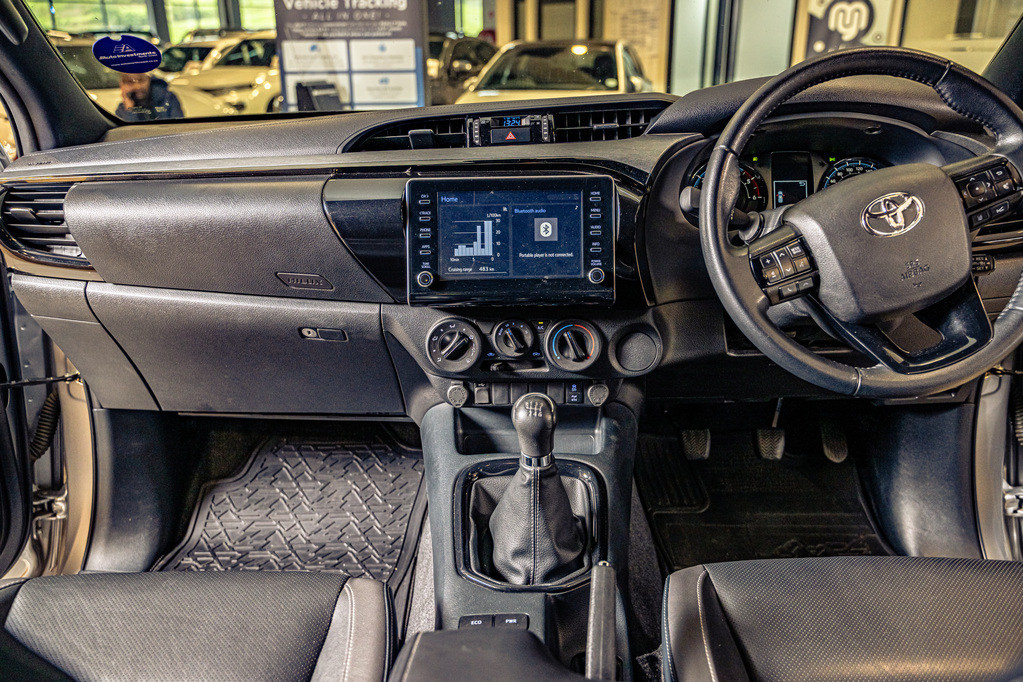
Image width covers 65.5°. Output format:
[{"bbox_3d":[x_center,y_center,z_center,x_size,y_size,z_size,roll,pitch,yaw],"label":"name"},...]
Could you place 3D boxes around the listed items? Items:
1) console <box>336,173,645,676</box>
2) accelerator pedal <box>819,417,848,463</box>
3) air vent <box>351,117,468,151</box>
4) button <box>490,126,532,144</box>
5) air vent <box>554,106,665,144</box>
[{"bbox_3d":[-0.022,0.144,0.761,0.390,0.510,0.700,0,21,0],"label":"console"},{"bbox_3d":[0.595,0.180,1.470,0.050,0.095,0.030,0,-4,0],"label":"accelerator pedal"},{"bbox_3d":[-0.132,-0.269,1.030,0.150,0.043,0.040,0,13,0],"label":"air vent"},{"bbox_3d":[0.000,-0.266,1.030,0.052,0.020,0.018,0,13,0],"label":"button"},{"bbox_3d":[0.130,-0.286,1.045,0.145,0.043,0.040,0,13,0],"label":"air vent"}]

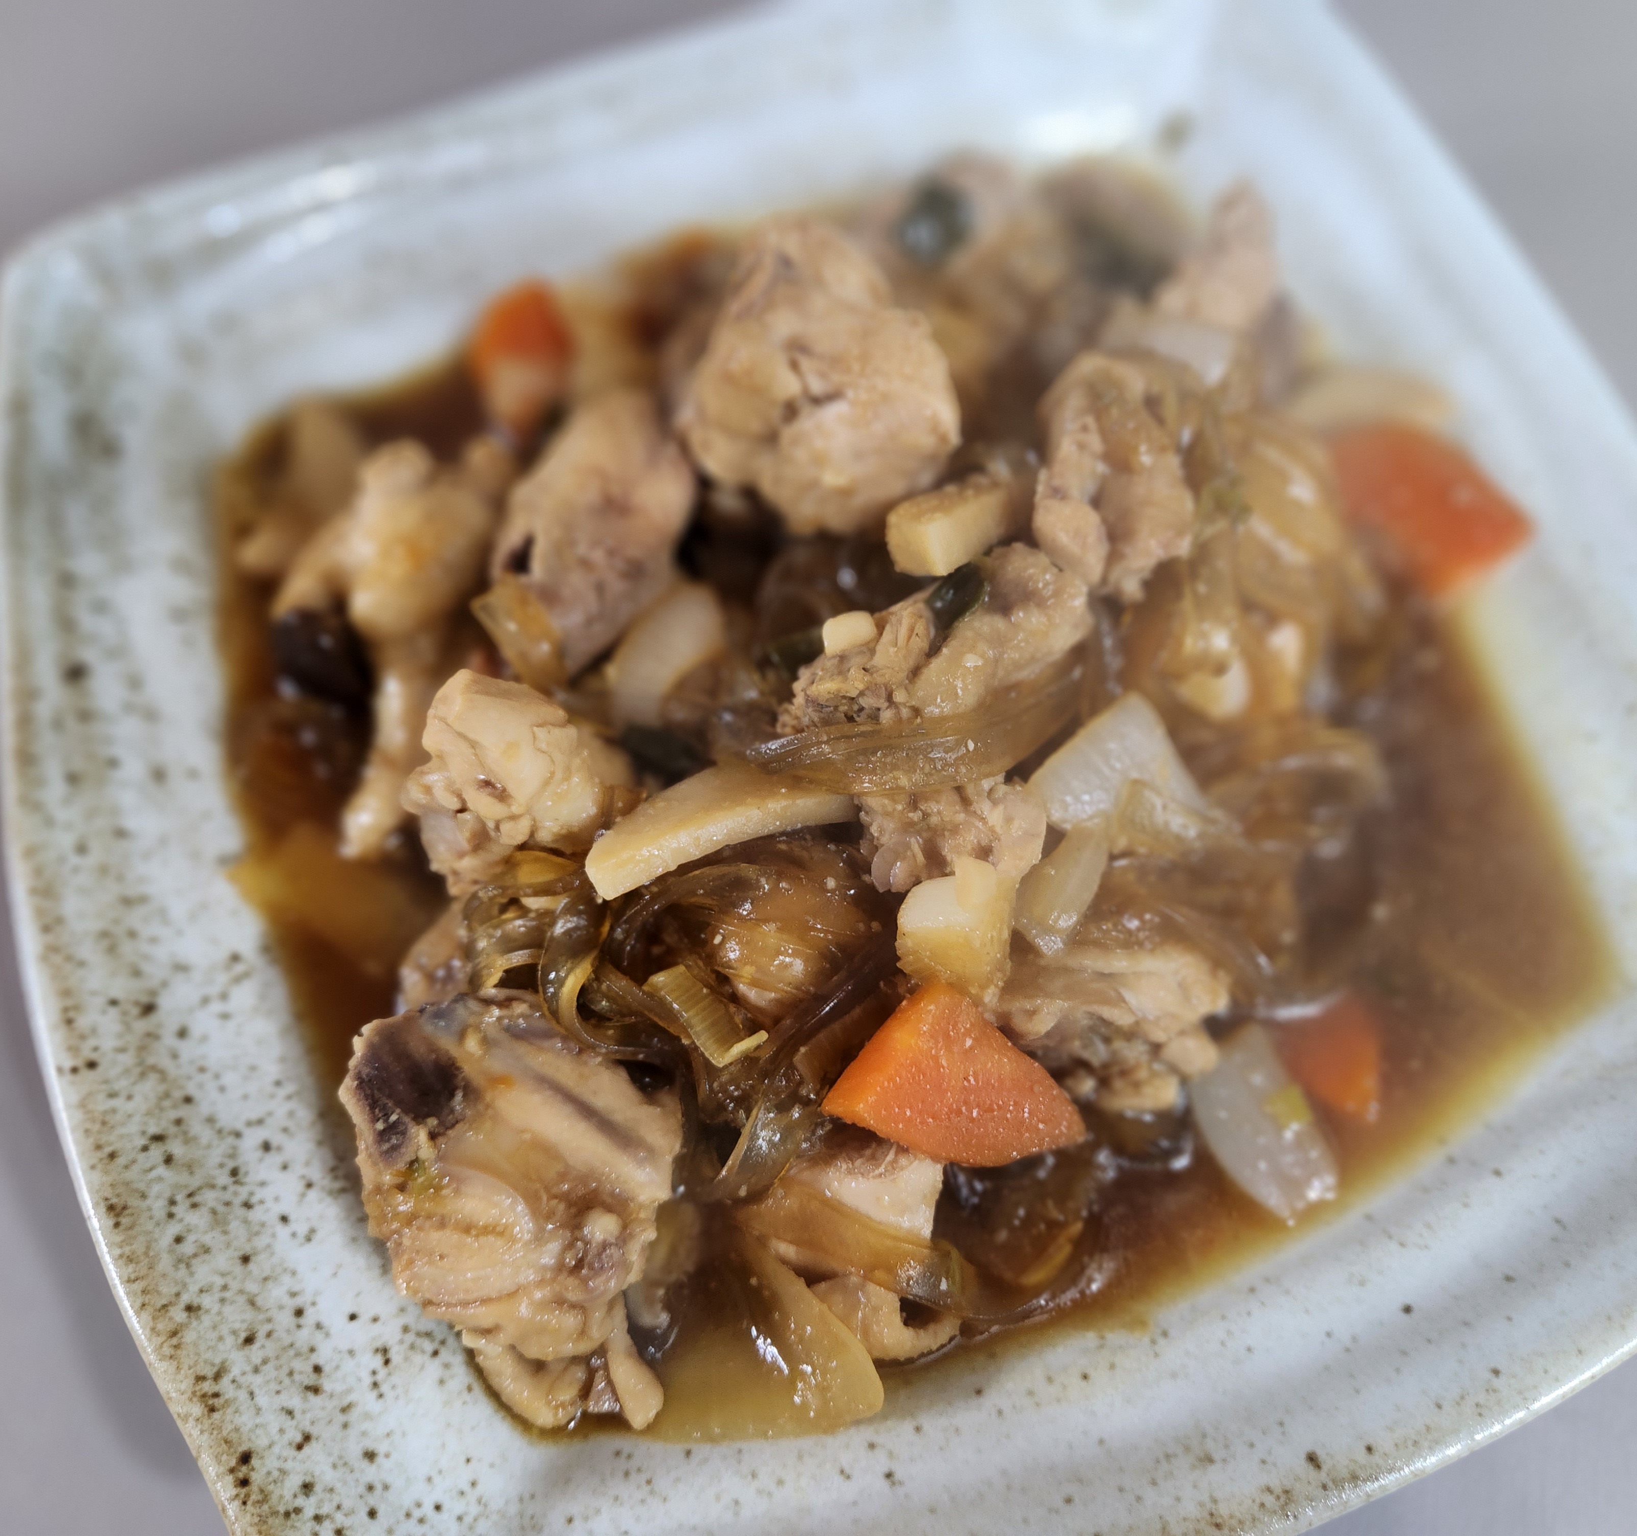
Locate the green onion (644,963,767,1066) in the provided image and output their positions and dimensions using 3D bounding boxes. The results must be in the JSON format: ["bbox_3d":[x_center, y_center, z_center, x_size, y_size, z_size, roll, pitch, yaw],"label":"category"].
[{"bbox_3d":[-0.020,0.043,0.237,0.018,0.007,0.011,43,74,14],"label":"green onion"}]

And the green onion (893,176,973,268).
[{"bbox_3d":[0.024,-0.114,0.285,0.015,0.009,0.015,7,69,2],"label":"green onion"}]

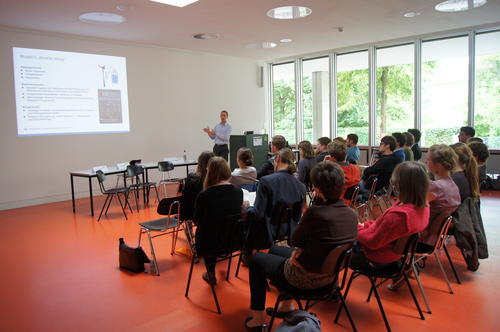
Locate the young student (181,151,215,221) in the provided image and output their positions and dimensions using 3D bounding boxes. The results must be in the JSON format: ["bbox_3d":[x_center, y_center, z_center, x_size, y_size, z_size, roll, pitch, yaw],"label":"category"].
[{"bbox_3d":[-0.637,0.406,4.664,0.800,1.220,0.500,4,9,42],"label":"young student"}]

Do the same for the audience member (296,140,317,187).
[{"bbox_3d":[0.705,0.247,5.533,0.780,1.270,0.460,5,9,44],"label":"audience member"}]

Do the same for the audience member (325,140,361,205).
[{"bbox_3d":[1.011,0.322,4.654,0.860,1.275,0.540,4,9,42],"label":"audience member"}]

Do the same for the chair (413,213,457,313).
[{"bbox_3d":[1.429,0.724,3.196,0.500,0.790,0.540,-9,9,-44],"label":"chair"}]

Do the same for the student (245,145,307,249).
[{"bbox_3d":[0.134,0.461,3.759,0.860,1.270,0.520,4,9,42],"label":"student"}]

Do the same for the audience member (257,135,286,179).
[{"bbox_3d":[0.264,0.264,5.179,0.800,1.340,0.520,5,9,44],"label":"audience member"}]

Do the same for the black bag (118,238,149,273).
[{"bbox_3d":[-1.254,0.958,4.058,0.300,0.310,0.160,3,8,35],"label":"black bag"}]

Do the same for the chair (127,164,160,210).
[{"bbox_3d":[-2.056,0.385,7.143,0.520,0.790,0.490,3,8,35],"label":"chair"}]

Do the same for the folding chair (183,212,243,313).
[{"bbox_3d":[-0.220,0.765,3.315,0.520,0.790,0.490,5,9,44],"label":"folding chair"}]

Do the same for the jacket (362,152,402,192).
[{"bbox_3d":[1.964,0.096,5.550,0.450,0.620,0.480,4,9,43],"label":"jacket"}]

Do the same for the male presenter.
[{"bbox_3d":[-0.678,-0.240,7.738,0.500,1.820,0.550,4,8,40],"label":"male presenter"}]

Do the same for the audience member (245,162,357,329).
[{"bbox_3d":[0.365,0.591,2.659,0.780,1.250,0.540,4,9,43],"label":"audience member"}]

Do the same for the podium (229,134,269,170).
[{"bbox_3d":[0.012,-0.146,9.126,0.490,1.220,0.750,4,9,42],"label":"podium"}]

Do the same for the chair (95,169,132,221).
[{"bbox_3d":[-2.305,0.480,6.318,0.530,0.800,0.490,-2,7,-2],"label":"chair"}]

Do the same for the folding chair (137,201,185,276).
[{"bbox_3d":[-0.926,0.700,4.100,0.530,0.790,0.500,4,9,42],"label":"folding chair"}]

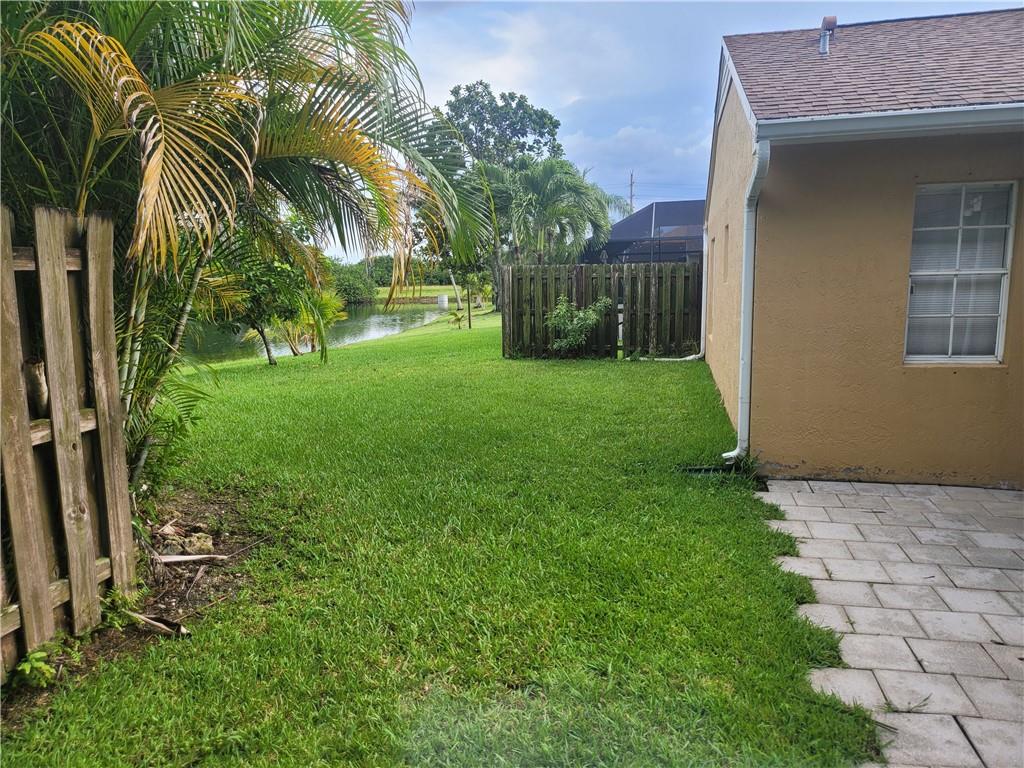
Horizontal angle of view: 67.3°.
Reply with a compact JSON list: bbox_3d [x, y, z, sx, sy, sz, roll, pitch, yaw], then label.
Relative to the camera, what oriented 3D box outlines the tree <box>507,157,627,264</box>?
[{"bbox_3d":[1.461,-3.809,21.000,3.300,4.700,3.200,-1,8,0],"label":"tree"}]

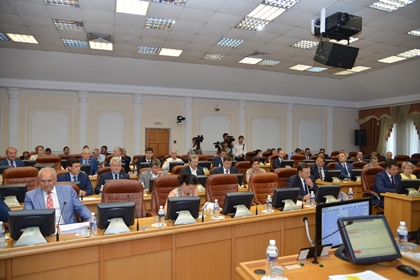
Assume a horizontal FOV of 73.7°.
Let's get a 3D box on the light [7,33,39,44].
[{"bbox_3d":[-4.347,-2.350,6.470,0.600,0.070,0.600,1,0,-19],"label":"light"}]

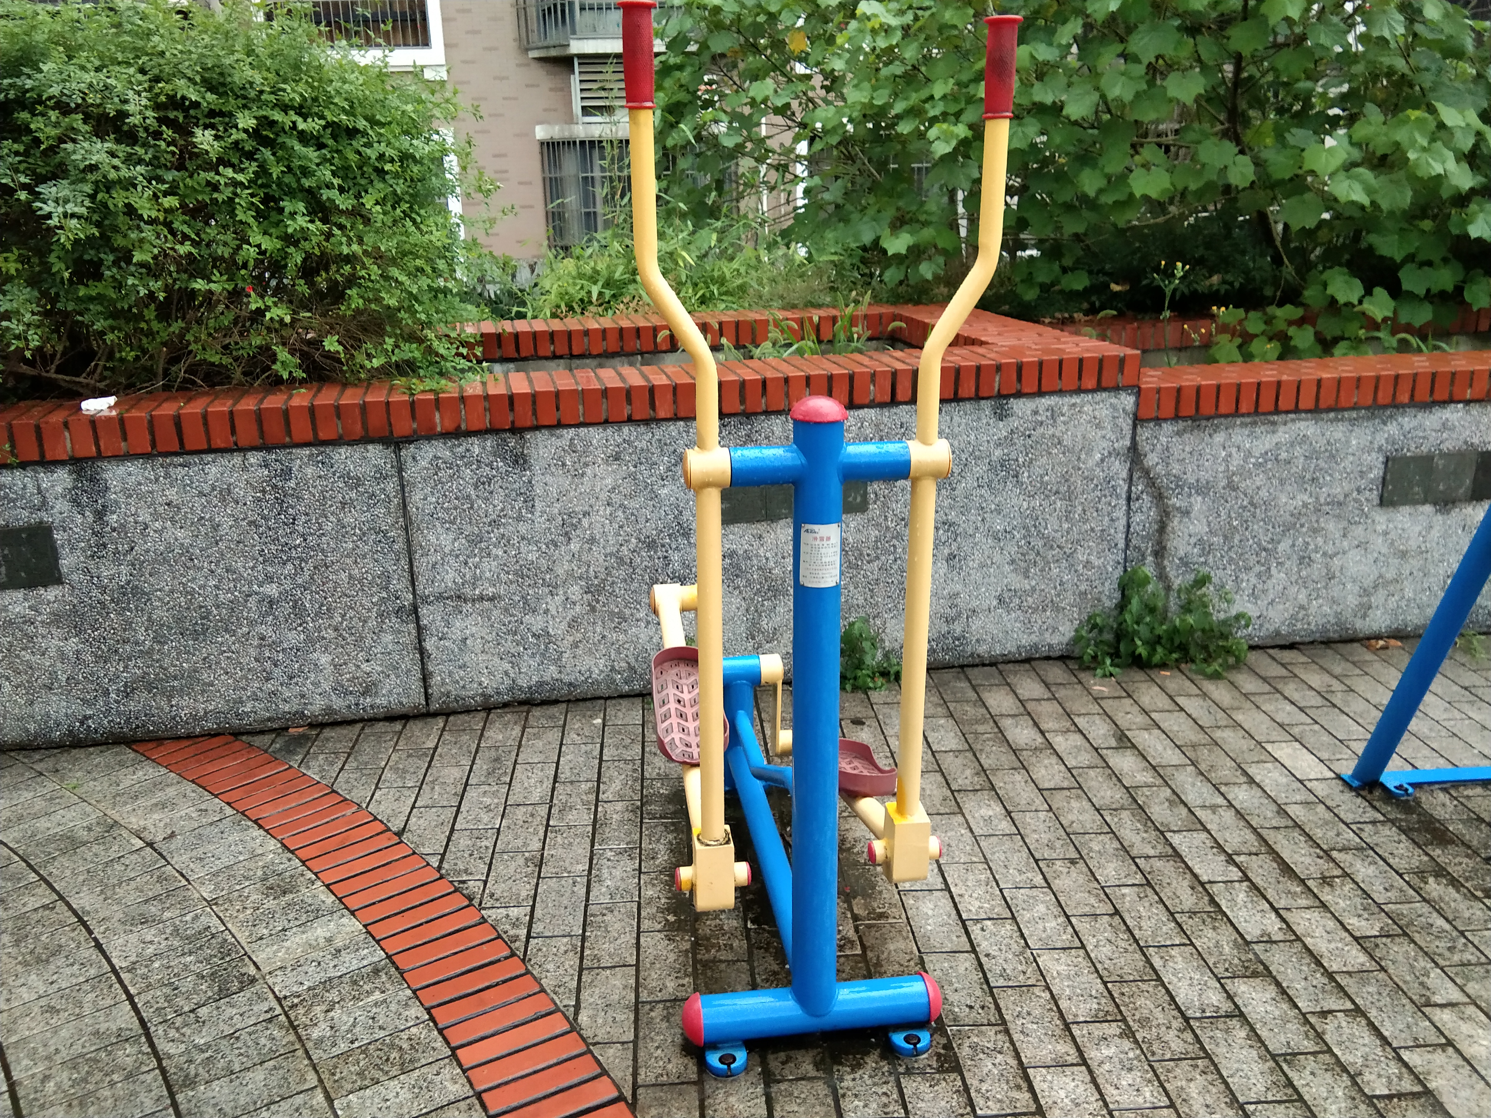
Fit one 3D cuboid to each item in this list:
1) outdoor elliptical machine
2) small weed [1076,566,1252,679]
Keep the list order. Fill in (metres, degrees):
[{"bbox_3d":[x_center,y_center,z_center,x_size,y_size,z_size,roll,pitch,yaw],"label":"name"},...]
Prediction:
[{"bbox_3d":[0.050,-0.108,2.623,0.587,1.718,1.151,-3,16,-8],"label":"outdoor elliptical machine"},{"bbox_3d":[1.296,0.194,4.113,0.530,0.260,0.240,-3,16,-9],"label":"small weed"}]

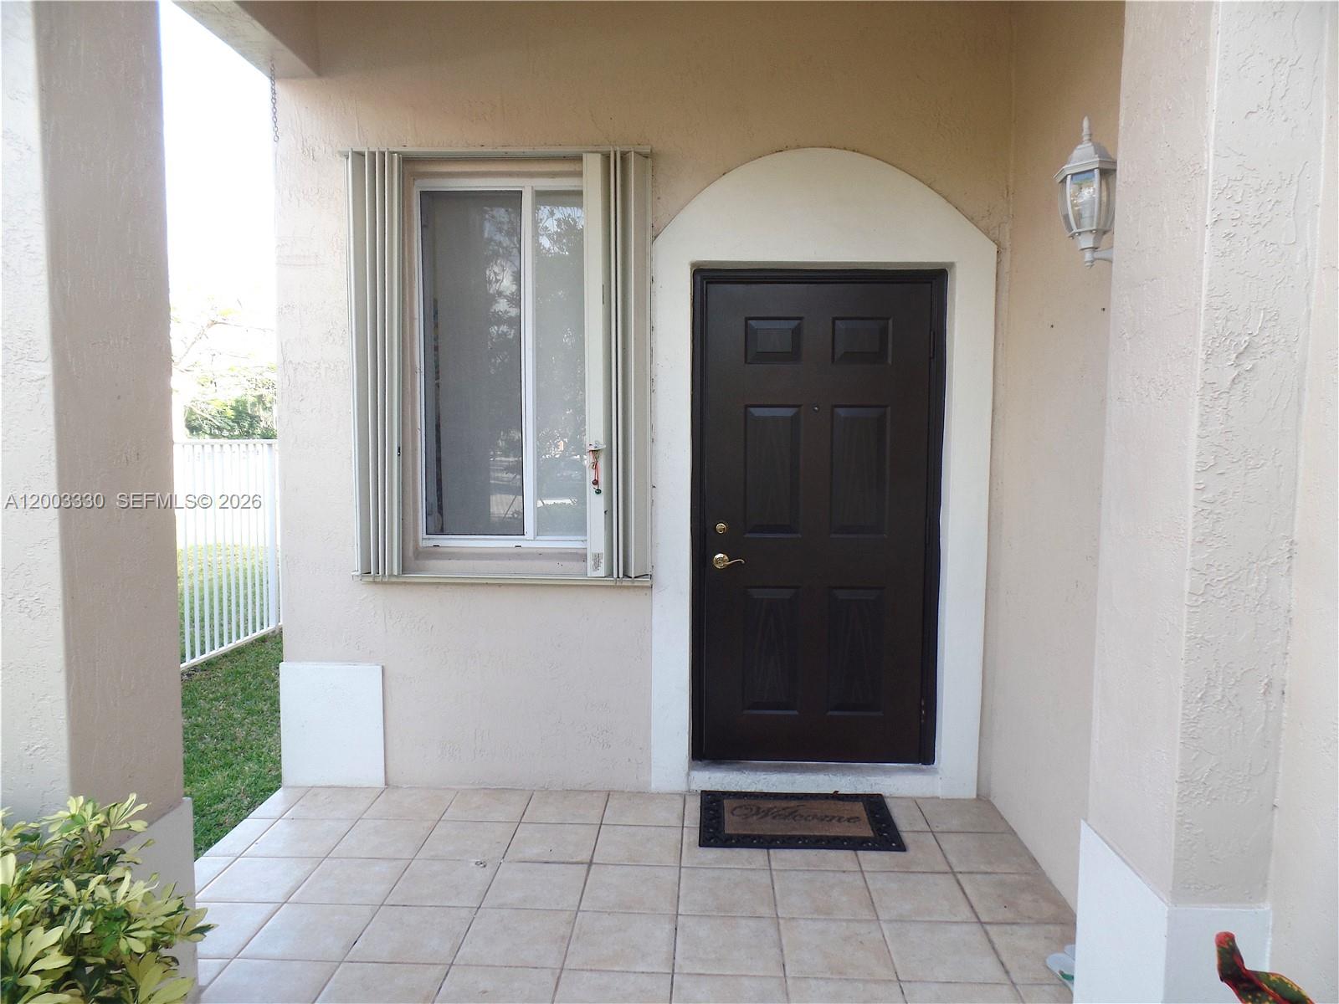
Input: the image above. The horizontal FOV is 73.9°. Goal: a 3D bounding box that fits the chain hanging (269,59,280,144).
[{"bbox_3d":[-1.507,-1.525,3.393,0.027,0.303,0.025,1,4,2],"label":"chain hanging"}]

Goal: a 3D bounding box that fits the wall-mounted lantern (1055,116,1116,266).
[{"bbox_3d":[1.168,-0.849,2.438,0.210,0.405,0.172,1,4,2],"label":"wall-mounted lantern"}]

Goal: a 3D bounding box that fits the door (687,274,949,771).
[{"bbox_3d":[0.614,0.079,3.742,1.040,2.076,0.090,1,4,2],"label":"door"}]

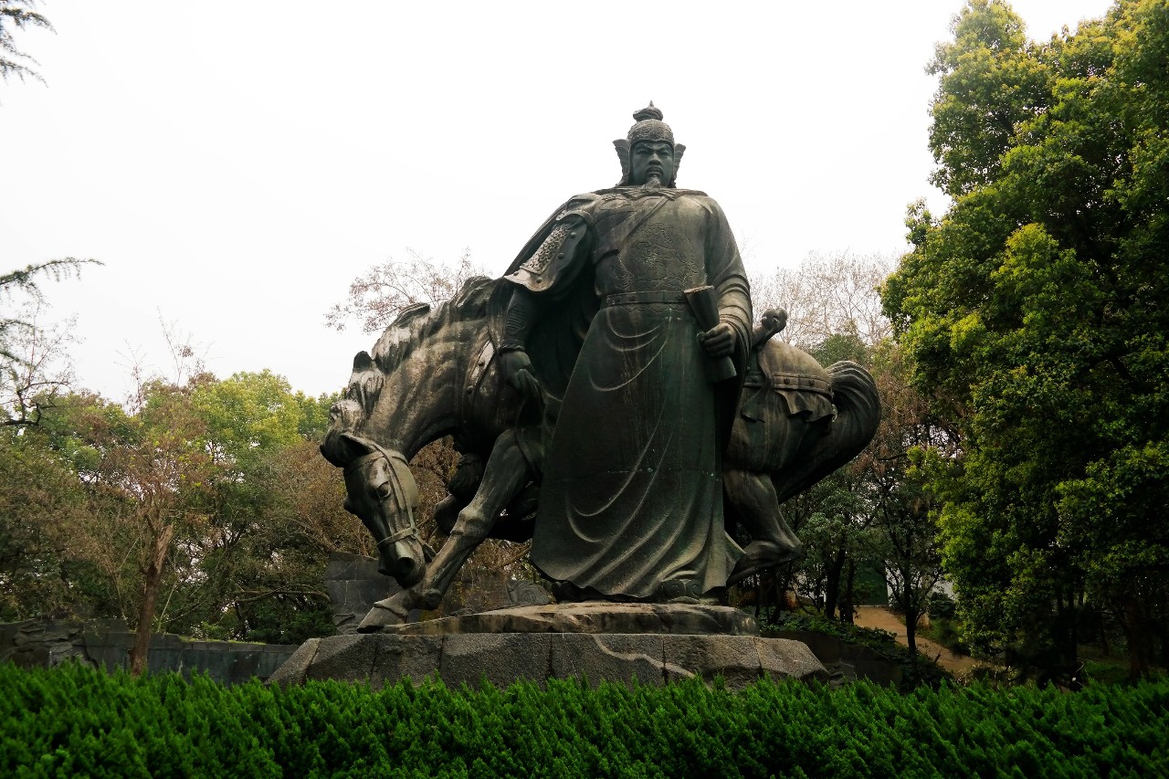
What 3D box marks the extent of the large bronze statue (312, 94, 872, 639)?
[{"bbox_3d":[0.400,-0.431,12.420,7.500,7.500,4.100,-1,-16,3],"label":"large bronze statue"}]

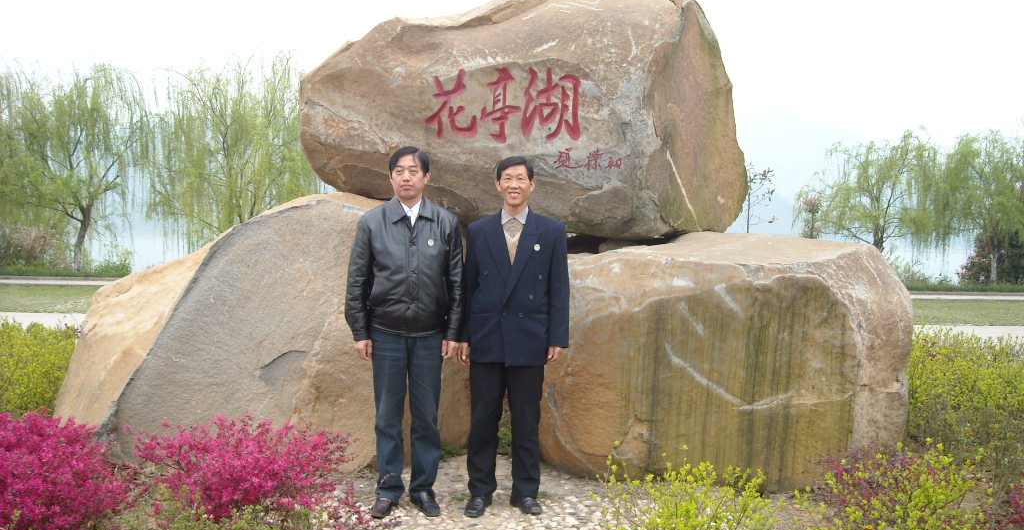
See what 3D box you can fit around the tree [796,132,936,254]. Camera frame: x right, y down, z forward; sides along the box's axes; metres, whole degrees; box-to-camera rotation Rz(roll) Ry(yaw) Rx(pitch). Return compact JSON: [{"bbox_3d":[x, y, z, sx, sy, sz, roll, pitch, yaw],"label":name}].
[{"bbox_3d":[10.614,-1.737,31.000,4.300,4.650,4.200,1,2,0],"label":"tree"}]

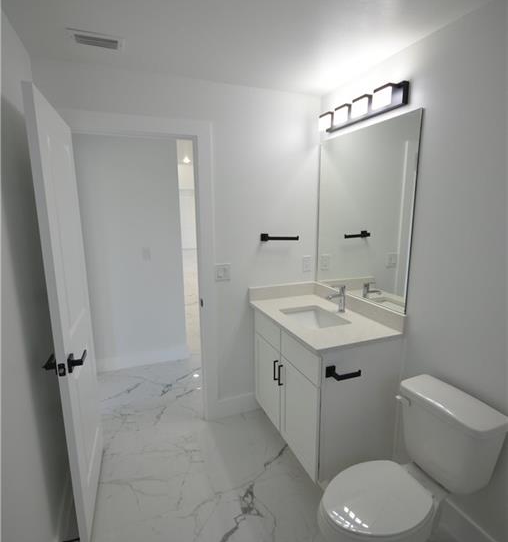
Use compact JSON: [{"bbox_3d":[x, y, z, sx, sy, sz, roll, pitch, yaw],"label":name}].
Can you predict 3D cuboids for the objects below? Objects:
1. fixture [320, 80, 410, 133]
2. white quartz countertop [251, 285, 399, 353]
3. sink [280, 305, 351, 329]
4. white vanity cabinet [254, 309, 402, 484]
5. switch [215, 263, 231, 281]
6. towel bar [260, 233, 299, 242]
[{"bbox_3d":[0.620,-0.964,1.931,0.110,0.117,0.670,-5,12,-22],"label":"fixture"},{"bbox_3d":[0.408,0.253,2.089,0.575,0.129,0.911,-5,12,-22],"label":"white quartz countertop"},{"bbox_3d":[0.390,0.387,2.086,0.325,0.165,0.424,-5,12,-22],"label":"sink"},{"bbox_3d":[0.430,0.743,2.207,0.524,0.878,0.880,-5,12,-22],"label":"white vanity cabinet"},{"bbox_3d":[-0.220,0.014,2.280,0.112,0.120,0.009,-5,12,-22],"label":"switch"},{"bbox_3d":[0.195,-0.248,2.361,0.275,0.058,0.084,-5,12,-22],"label":"towel bar"}]

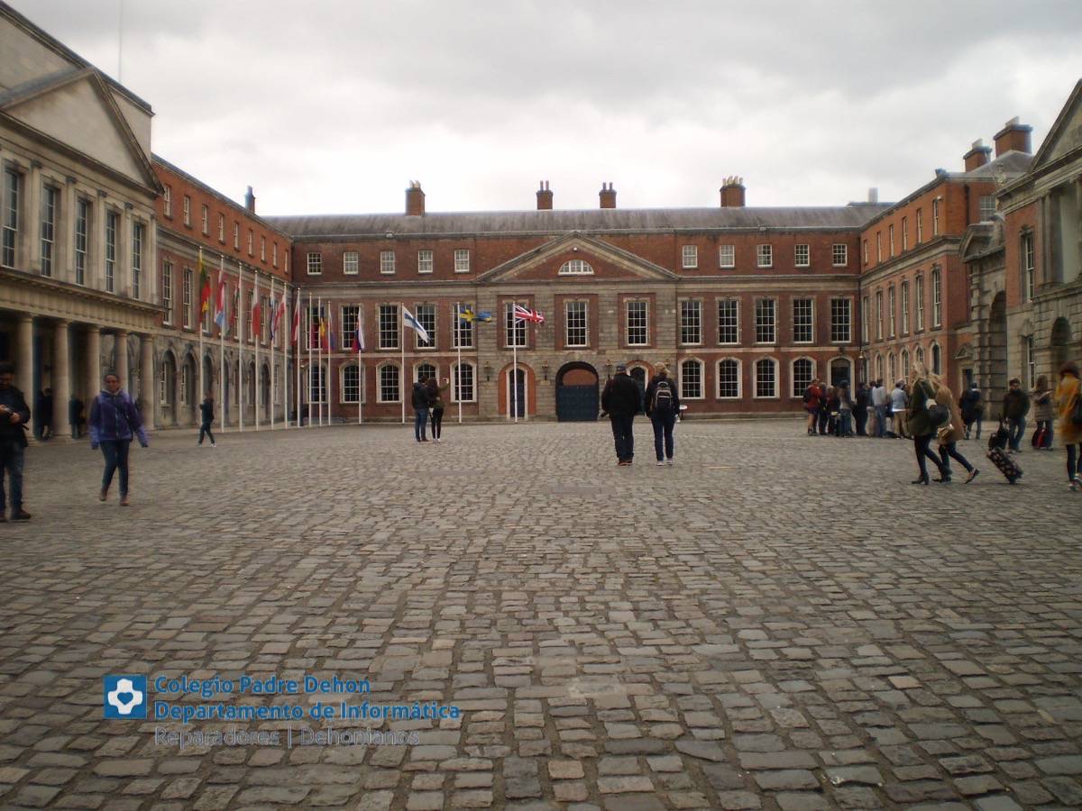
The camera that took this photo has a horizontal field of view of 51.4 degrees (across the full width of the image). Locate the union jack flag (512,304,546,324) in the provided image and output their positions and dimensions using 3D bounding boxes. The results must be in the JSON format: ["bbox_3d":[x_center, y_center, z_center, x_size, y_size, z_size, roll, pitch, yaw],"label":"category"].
[{"bbox_3d":[-0.781,-6.070,75.000,2.100,1.350,0.500,-1,0,2],"label":"union jack flag"}]

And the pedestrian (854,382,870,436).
[{"bbox_3d":[10.269,0.124,35.900,0.520,1.710,0.380,-1,0,20],"label":"pedestrian"}]

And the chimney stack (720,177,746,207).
[{"bbox_3d":[14.388,-16.013,84.500,1.900,2.350,1.700,-1,0,2],"label":"chimney stack"}]

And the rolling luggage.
[{"bbox_3d":[6.679,0.863,16.200,0.240,0.560,0.360,-44,0,0],"label":"rolling luggage"}]

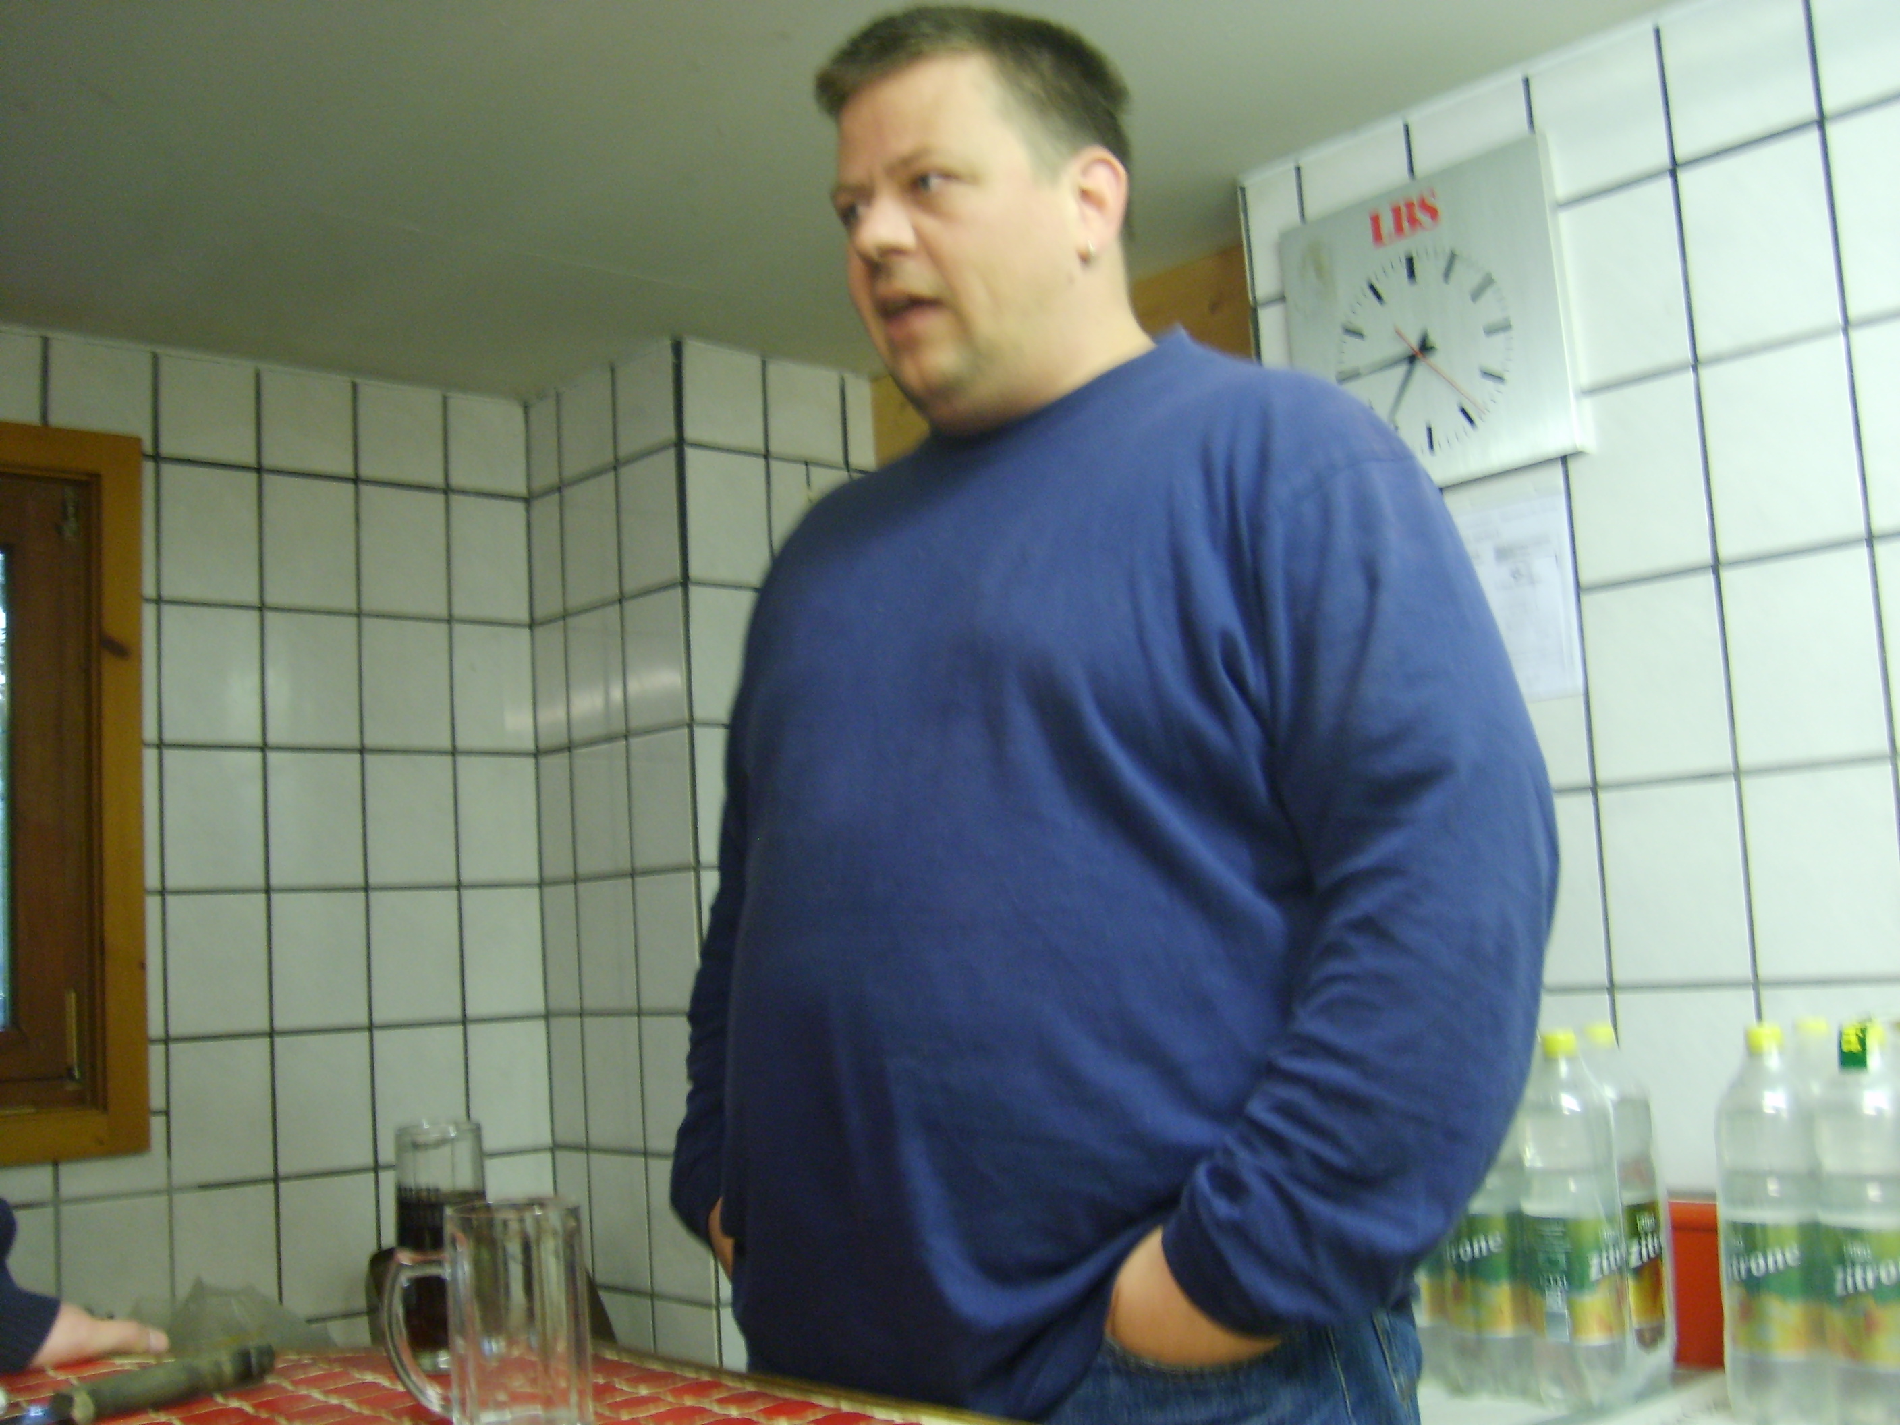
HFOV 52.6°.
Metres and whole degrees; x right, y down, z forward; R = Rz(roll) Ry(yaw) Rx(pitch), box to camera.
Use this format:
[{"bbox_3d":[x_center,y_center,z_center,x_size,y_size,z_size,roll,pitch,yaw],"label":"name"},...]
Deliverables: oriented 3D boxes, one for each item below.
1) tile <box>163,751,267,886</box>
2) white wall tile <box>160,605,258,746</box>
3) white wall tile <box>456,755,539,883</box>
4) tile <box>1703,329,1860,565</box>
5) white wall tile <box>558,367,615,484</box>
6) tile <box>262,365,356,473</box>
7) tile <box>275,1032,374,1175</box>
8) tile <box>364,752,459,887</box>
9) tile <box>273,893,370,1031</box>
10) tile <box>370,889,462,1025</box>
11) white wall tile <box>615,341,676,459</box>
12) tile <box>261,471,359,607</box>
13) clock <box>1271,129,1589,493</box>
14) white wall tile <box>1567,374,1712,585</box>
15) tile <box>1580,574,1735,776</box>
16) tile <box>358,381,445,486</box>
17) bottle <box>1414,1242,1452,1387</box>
[{"bbox_3d":[-1.025,0.152,2.682,0.150,0.200,0.010,2,-8,-42],"label":"tile"},{"bbox_3d":[-1.029,-0.050,2.678,0.145,0.198,0.010,2,-9,-44],"label":"white wall tile"},{"bbox_3d":[-0.691,0.164,2.933,0.141,0.200,0.010,3,-8,-43],"label":"white wall tile"},{"bbox_3d":[0.776,-0.245,1.790,0.010,0.200,0.150,3,-8,-43],"label":"tile"},{"bbox_3d":[-0.554,-0.434,2.956,0.010,0.150,0.150,2,-8,-43],"label":"white wall tile"},{"bbox_3d":[-0.950,-0.423,2.843,0.150,0.150,0.010,2,-8,-42],"label":"tile"},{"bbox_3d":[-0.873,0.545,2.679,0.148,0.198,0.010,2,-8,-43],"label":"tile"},{"bbox_3d":[-0.804,0.160,2.860,0.145,0.198,0.010,2,-9,-44],"label":"tile"},{"bbox_3d":[-0.890,0.351,2.708,0.150,0.200,0.010,3,-8,-43],"label":"tile"},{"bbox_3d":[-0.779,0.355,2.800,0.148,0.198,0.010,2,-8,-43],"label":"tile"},{"bbox_3d":[-0.440,-0.450,2.806,0.010,0.155,0.158,3,-8,-43],"label":"white wall tile"},{"bbox_3d":[-0.921,-0.242,2.764,0.148,0.198,0.010,2,-8,-43],"label":"tile"},{"bbox_3d":[0.510,-0.402,2.056,0.030,0.337,0.338,3,-8,-43],"label":"clock"},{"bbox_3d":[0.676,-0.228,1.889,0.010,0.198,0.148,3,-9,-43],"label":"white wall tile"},{"bbox_3d":[0.699,-0.032,1.900,0.010,0.198,0.145,2,-9,-44],"label":"tile"},{"bbox_3d":[-0.841,-0.419,2.940,0.150,0.150,0.010,2,-8,-42],"label":"tile"},{"bbox_3d":[0.426,0.459,1.796,0.088,0.325,0.088,3,-8,-43],"label":"bottle"}]

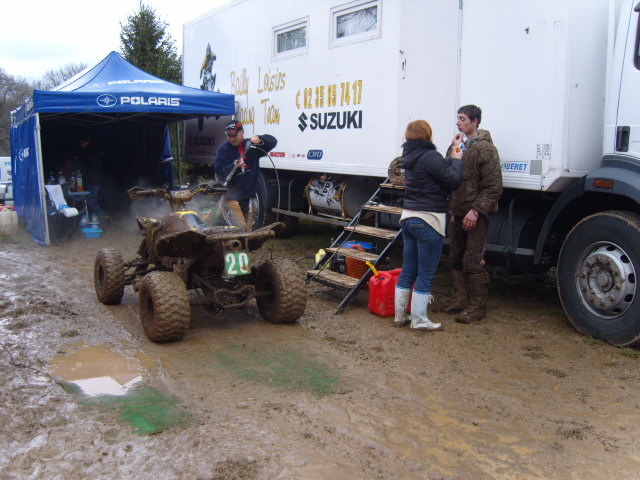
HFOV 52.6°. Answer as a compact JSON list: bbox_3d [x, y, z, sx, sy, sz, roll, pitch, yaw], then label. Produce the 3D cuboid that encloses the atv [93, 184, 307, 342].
[{"bbox_3d":[-1.092,0.085,5.625,1.230,1.090,1.830,-6,11,-31],"label":"atv"}]

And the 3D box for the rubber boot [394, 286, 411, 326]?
[{"bbox_3d":[0.709,0.526,5.305,0.125,0.310,0.260,7,11,37],"label":"rubber boot"}]

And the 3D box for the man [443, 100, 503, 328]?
[{"bbox_3d":[1.266,-0.232,5.410,0.430,1.770,0.490,-5,10,-26],"label":"man"}]

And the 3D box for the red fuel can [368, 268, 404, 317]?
[{"bbox_3d":[0.614,0.428,5.638,0.330,0.400,0.260,-5,10,-25],"label":"red fuel can"}]

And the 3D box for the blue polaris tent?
[{"bbox_3d":[-3.470,-1.720,11.200,3.050,3.000,3.100,-6,11,-30],"label":"blue polaris tent"}]

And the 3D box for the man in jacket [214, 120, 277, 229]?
[{"bbox_3d":[-0.794,-0.405,6.765,0.620,1.700,0.500,3,10,18],"label":"man in jacket"}]

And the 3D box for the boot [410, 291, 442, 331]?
[{"bbox_3d":[0.844,0.547,5.175,0.270,0.310,0.125,-1,9,-4],"label":"boot"}]

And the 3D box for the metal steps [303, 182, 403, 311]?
[{"bbox_3d":[0.426,0.000,6.161,1.200,1.100,0.820,-6,11,-31],"label":"metal steps"}]

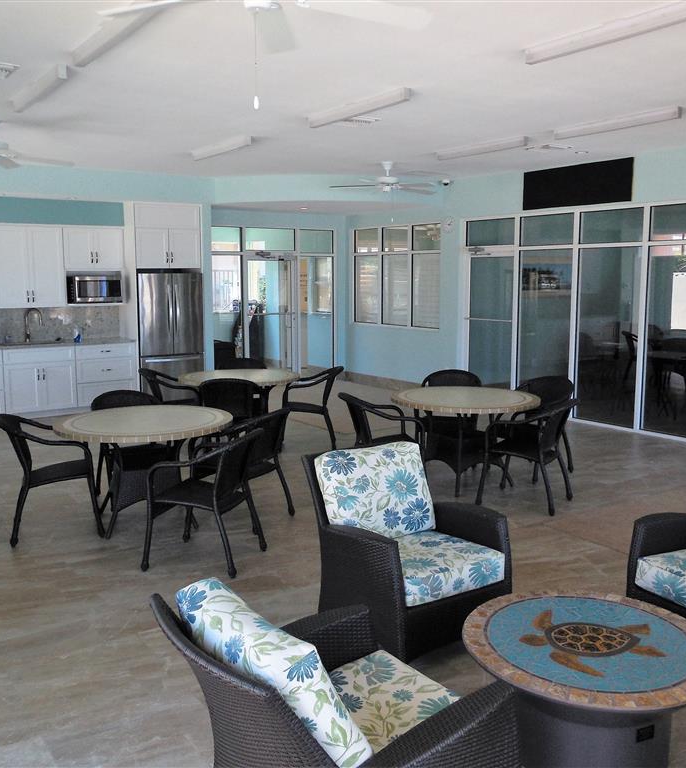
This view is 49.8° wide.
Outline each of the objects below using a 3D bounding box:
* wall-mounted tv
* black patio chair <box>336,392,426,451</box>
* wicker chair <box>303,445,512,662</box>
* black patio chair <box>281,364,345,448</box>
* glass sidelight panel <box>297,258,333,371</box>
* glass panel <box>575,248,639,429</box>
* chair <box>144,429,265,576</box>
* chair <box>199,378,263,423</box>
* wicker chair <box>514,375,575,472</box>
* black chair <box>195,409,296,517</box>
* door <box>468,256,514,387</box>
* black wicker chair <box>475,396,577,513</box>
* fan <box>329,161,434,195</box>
[{"bbox_3d":[2.744,-2.367,8.829,0.060,0.480,1.513,-6,10,-37],"label":"wall-mounted tv"},{"bbox_3d":[0.299,0.469,5.928,0.660,0.840,0.600,-2,8,-12],"label":"black patio chair"},{"bbox_3d":[0.319,0.767,3.757,0.680,0.830,0.850,-5,9,-33],"label":"wicker chair"},{"bbox_3d":[-0.315,0.230,7.634,0.620,0.830,0.570,0,8,0],"label":"black patio chair"},{"bbox_3d":[-0.441,-1.100,12.241,0.730,2.050,0.060,-6,11,-36],"label":"glass sidelight panel"},{"bbox_3d":[3.084,-0.542,8.658,0.050,2.060,0.835,-6,10,-36],"label":"glass panel"},{"bbox_3d":[-0.820,0.666,4.486,0.610,0.830,0.570,2,8,14],"label":"chair"},{"bbox_3d":[-1.000,0.329,6.920,0.570,0.830,0.630,0,8,-3],"label":"chair"},{"bbox_3d":[1.728,0.364,6.640,0.660,0.840,0.600,-7,10,-38],"label":"wicker chair"},{"bbox_3d":[-0.696,0.561,5.298,0.660,0.840,0.600,4,9,28],"label":"black chair"},{"bbox_3d":[1.984,-0.735,10.063,0.060,2.050,0.820,-6,10,-37],"label":"door"},{"bbox_3d":[1.461,0.496,5.715,0.660,0.840,0.600,5,10,32],"label":"black wicker chair"},{"bbox_3d":[0.505,-2.403,8.604,1.290,0.360,1.290,0,8,0],"label":"fan"}]

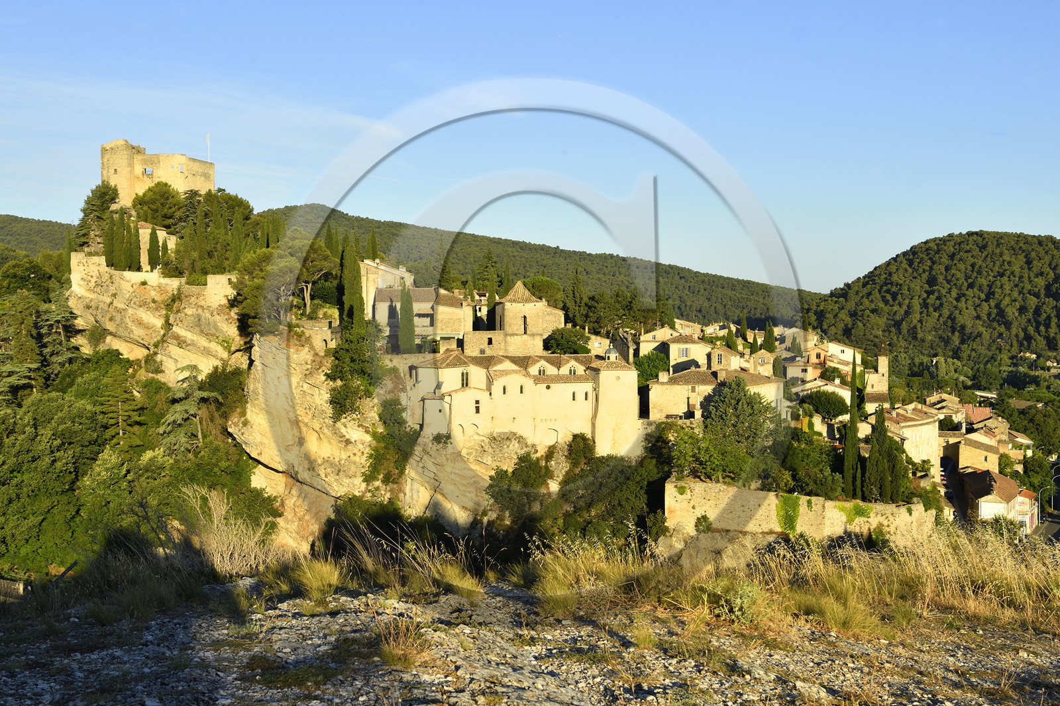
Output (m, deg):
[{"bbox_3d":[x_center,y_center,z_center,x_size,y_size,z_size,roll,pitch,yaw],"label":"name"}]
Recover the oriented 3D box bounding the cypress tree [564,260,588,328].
[{"bbox_3d":[8.770,-11.020,270.000,4.200,13.290,4.200,0,0,0],"label":"cypress tree"}]

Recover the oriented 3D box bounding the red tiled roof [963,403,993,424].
[{"bbox_3d":[109.700,14.900,345.000,6.600,4.000,7.500,0,1,15],"label":"red tiled roof"}]

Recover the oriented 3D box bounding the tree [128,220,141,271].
[{"bbox_3d":[-77.440,-20.990,277.000,2.350,10.220,2.350,0,0,0],"label":"tree"}]

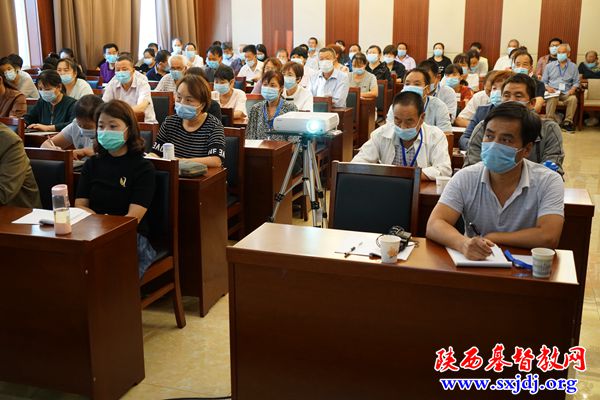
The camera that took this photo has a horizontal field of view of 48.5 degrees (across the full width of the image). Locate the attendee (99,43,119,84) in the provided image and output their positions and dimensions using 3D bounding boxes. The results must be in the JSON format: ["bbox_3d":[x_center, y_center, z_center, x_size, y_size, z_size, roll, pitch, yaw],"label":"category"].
[{"bbox_3d":[-2.519,-1.401,8.879,0.460,1.313,0.750,5,15,17],"label":"attendee"}]

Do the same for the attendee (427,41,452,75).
[{"bbox_3d":[2.277,-1.896,10.996,0.480,1.290,0.780,4,15,15],"label":"attendee"}]

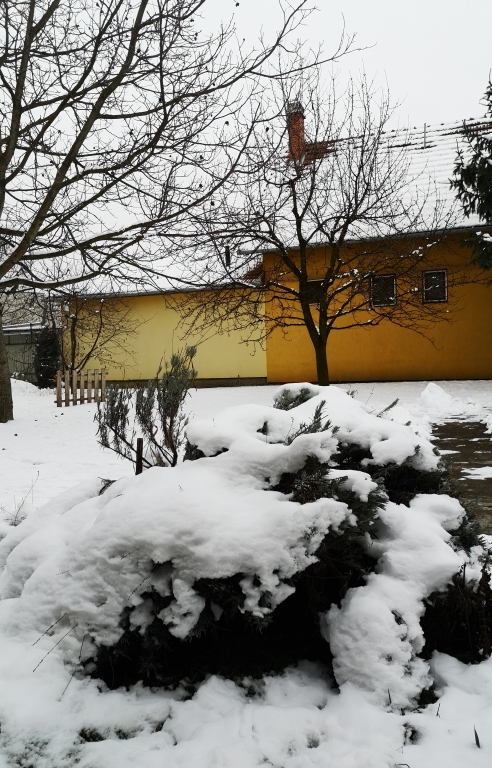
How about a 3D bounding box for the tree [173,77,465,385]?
[{"bbox_3d":[1.694,-3.541,14.000,6.700,7.300,6.200,-2,2,0],"label":"tree"}]

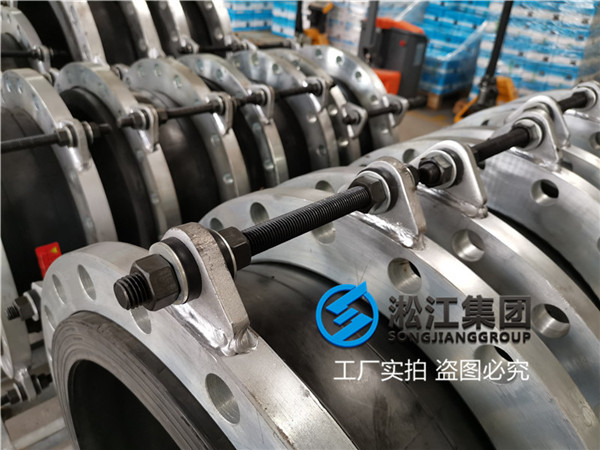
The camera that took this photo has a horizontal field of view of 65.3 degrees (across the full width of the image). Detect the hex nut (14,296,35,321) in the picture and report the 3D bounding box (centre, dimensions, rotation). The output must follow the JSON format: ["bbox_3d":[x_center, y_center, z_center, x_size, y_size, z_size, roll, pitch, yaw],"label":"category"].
[{"bbox_3d":[-0.380,0.115,0.643,0.015,0.029,0.033,-23,-11,-40],"label":"hex nut"}]

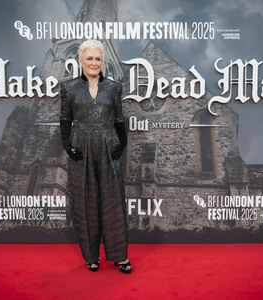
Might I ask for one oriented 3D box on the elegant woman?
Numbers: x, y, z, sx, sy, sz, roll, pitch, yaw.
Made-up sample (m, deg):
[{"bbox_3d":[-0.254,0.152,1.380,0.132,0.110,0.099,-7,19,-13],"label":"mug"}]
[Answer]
[{"bbox_3d":[-0.272,0.045,2.282,0.520,1.720,0.340,-1,3,-12],"label":"elegant woman"}]

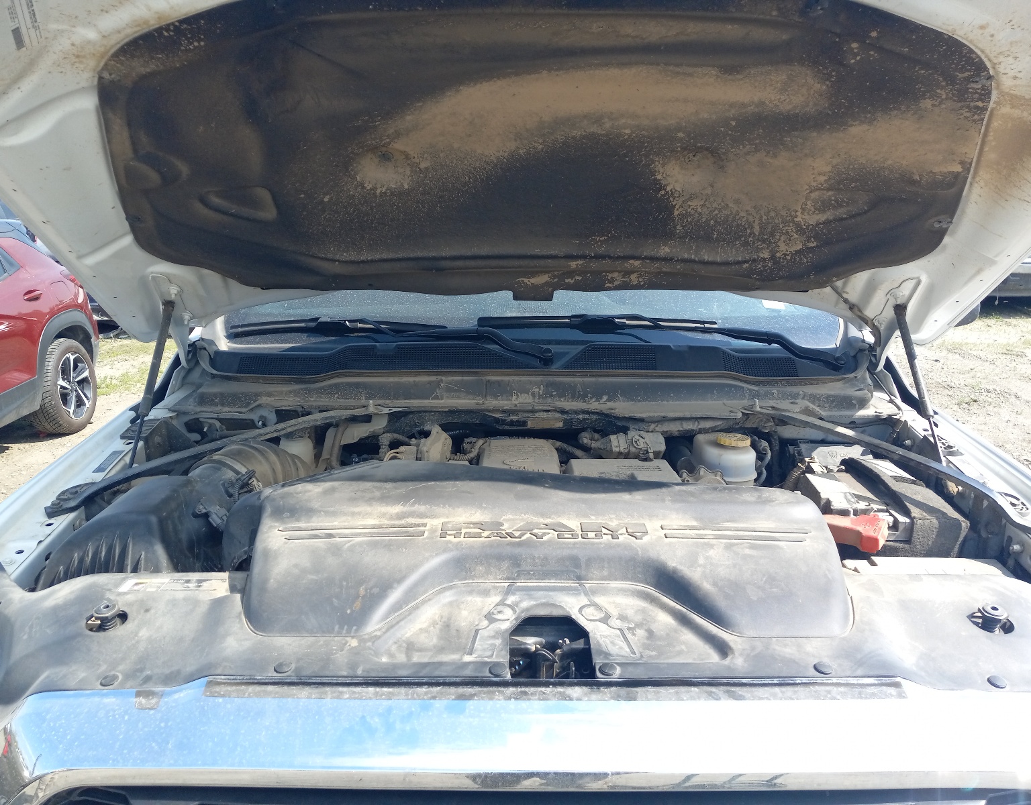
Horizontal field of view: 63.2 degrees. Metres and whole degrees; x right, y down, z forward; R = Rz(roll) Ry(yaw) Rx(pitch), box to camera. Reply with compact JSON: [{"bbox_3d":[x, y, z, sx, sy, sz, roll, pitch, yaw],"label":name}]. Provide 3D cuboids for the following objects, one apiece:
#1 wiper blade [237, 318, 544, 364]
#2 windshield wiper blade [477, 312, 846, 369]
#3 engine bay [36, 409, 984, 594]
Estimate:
[{"bbox_3d":[-0.304,-0.148,1.940,0.790,0.085,0.110,4,15,15],"label":"wiper blade"},{"bbox_3d":[0.325,-0.146,1.914,0.810,0.100,0.130,1,15,5],"label":"windshield wiper blade"},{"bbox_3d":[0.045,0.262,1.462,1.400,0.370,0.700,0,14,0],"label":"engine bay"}]

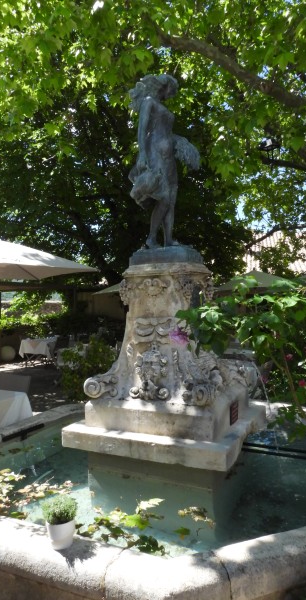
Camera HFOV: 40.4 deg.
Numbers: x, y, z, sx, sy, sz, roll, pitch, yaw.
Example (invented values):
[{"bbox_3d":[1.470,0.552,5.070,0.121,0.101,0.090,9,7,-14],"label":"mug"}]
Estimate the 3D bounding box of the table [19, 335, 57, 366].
[{"bbox_3d":[-3.370,1.531,12.300,0.860,0.770,0.820,-2,-1,12],"label":"table"}]

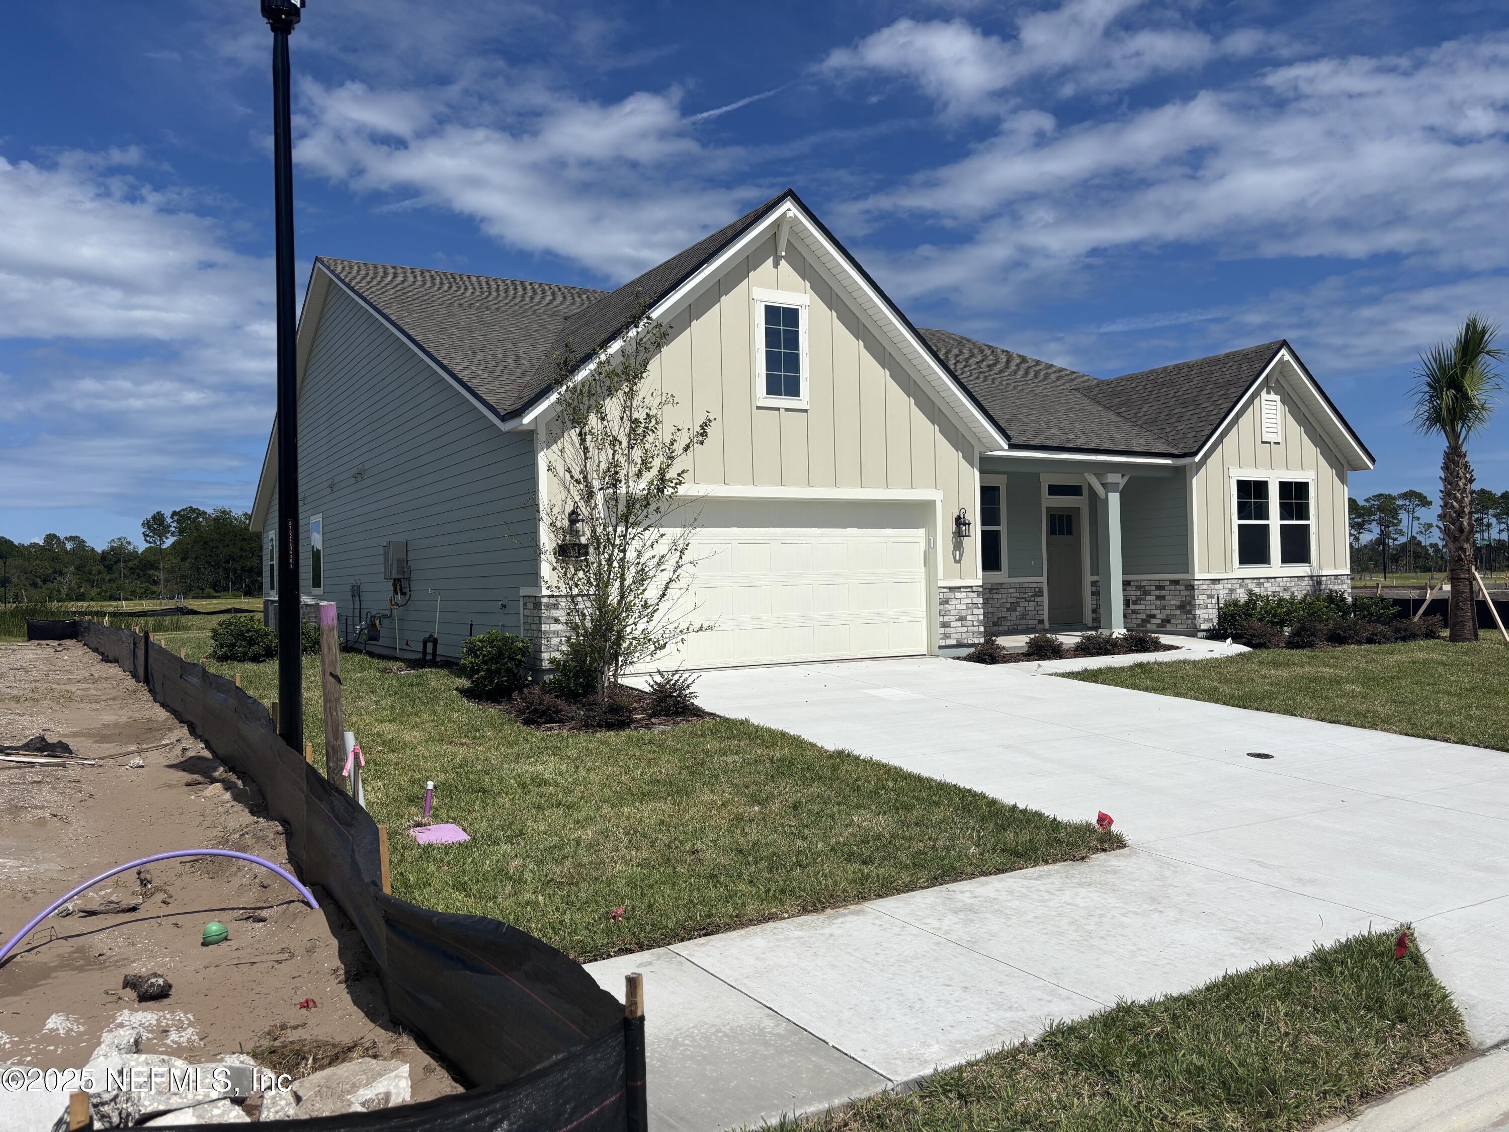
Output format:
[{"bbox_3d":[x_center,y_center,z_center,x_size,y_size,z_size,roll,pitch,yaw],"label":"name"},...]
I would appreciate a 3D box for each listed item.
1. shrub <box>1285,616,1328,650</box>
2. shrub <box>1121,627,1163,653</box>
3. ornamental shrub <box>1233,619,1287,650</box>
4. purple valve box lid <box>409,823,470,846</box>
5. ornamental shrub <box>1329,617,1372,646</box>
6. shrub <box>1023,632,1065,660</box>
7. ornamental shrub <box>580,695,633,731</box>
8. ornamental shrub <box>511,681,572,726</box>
[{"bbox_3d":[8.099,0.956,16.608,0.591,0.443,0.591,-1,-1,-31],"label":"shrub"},{"bbox_3d":[5.604,1.075,16.400,0.580,0.358,0.560,-1,-1,-31],"label":"shrub"},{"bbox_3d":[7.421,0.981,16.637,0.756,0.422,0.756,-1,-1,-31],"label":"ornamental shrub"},{"bbox_3d":[-1.820,1.566,6.556,0.280,0.040,0.435,-1,-1,-30],"label":"purple valve box lid"},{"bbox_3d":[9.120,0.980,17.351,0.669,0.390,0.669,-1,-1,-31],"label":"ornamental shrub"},{"bbox_3d":[3.958,1.088,15.500,0.580,0.387,0.560,-1,-1,-31],"label":"shrub"},{"bbox_3d":[-1.318,1.303,10.100,0.483,0.326,0.480,-1,-1,0],"label":"ornamental shrub"},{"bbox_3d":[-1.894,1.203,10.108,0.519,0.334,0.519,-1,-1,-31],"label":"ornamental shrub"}]

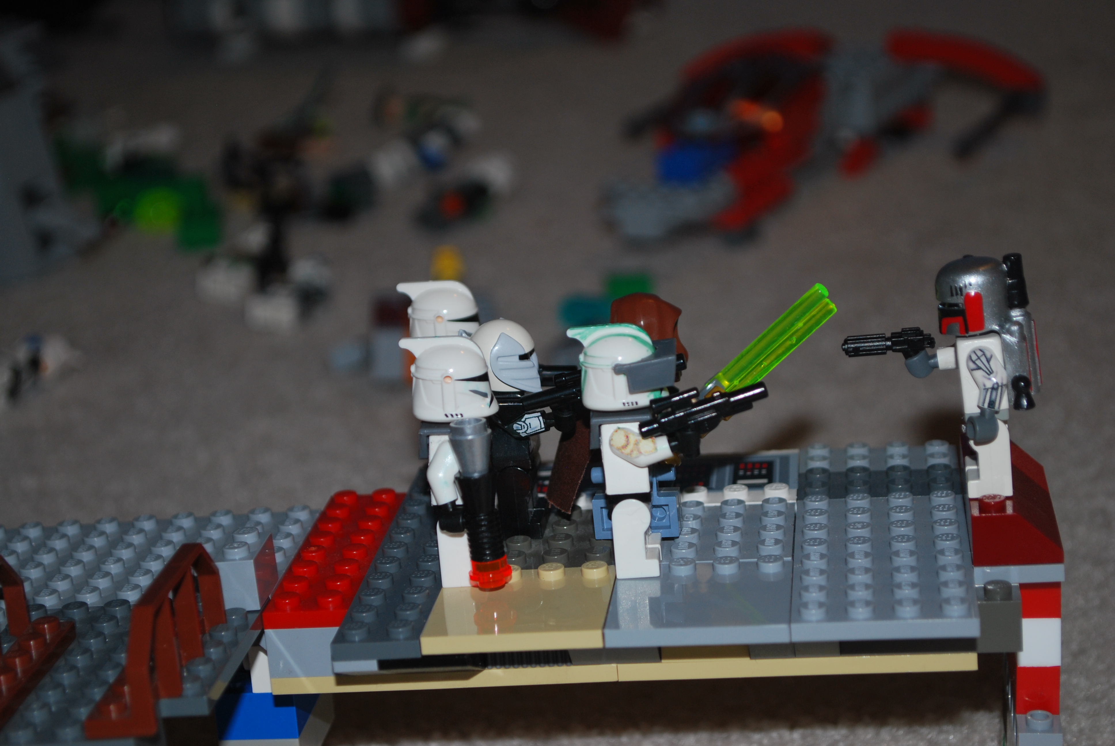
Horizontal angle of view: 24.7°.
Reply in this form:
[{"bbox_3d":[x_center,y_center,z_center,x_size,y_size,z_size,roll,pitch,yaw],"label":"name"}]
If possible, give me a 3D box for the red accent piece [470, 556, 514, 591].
[{"bbox_3d":[-0.012,0.036,0.460,0.008,0.005,0.008,-2,16,7],"label":"red accent piece"}]

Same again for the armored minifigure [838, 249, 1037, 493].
[{"bbox_3d":[0.070,0.000,0.461,0.035,0.044,0.024,-2,16,7],"label":"armored minifigure"}]

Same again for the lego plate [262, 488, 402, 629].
[{"bbox_3d":[-0.042,0.035,0.491,0.016,0.005,0.064,-3,16,8],"label":"lego plate"}]

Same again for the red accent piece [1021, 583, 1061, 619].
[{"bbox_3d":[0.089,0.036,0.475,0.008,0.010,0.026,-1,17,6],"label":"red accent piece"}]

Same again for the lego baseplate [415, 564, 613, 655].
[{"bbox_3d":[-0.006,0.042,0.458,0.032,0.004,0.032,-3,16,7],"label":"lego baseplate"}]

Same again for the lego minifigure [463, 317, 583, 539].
[{"bbox_3d":[-0.004,0.009,0.488,0.025,0.043,0.022,-3,16,7],"label":"lego minifigure"}]

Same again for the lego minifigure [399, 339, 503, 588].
[{"bbox_3d":[-0.018,0.015,0.464,0.017,0.045,0.023,-2,16,7],"label":"lego minifigure"}]

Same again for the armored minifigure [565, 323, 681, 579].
[{"bbox_3d":[0.013,0.013,0.460,0.019,0.046,0.023,-2,16,7],"label":"armored minifigure"}]

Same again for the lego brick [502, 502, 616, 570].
[{"bbox_3d":[-0.003,0.033,0.484,0.032,0.005,0.032,-2,16,7],"label":"lego brick"}]

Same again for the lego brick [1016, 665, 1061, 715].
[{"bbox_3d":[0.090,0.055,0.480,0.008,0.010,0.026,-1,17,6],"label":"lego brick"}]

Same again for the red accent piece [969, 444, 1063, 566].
[{"bbox_3d":[0.084,0.022,0.474,0.016,0.011,0.048,-2,16,7],"label":"red accent piece"}]

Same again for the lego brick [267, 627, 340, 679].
[{"bbox_3d":[-0.044,0.048,0.474,0.016,0.010,0.021,-3,16,8],"label":"lego brick"}]

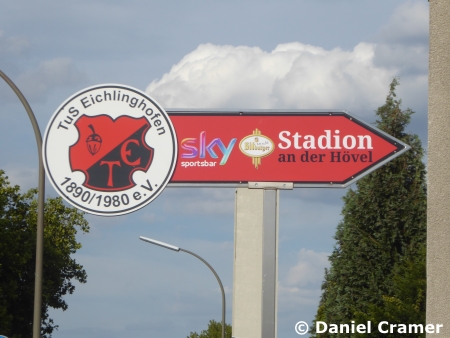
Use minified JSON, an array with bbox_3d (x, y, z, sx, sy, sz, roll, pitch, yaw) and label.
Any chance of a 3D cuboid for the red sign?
[{"bbox_3d":[0.343,-0.112,11.520,1.350,0.425,0.060,0,-10,3],"label":"red sign"}]

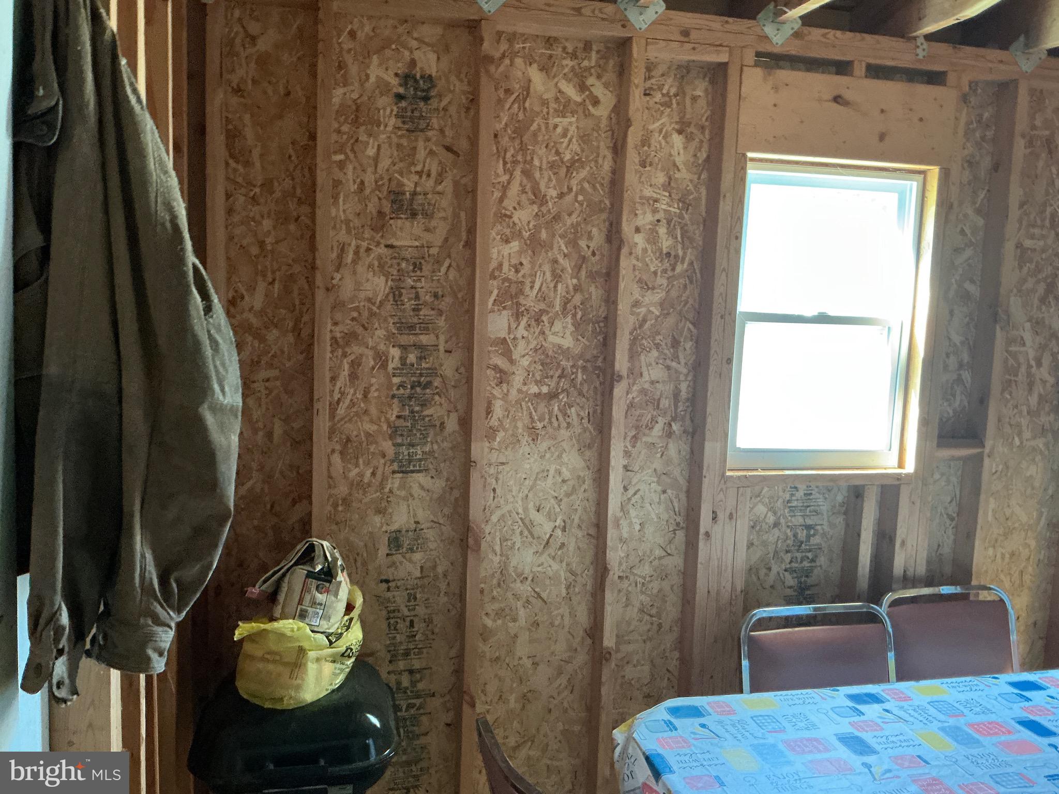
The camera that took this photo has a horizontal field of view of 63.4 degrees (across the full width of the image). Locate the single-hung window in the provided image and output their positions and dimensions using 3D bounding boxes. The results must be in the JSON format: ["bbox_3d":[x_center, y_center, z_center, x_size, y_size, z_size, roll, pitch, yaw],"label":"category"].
[{"bbox_3d":[0.869,-0.238,2.616,0.600,0.905,0.080,1,6,-12],"label":"single-hung window"}]

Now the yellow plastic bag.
[{"bbox_3d":[-0.526,0.559,1.951,0.275,0.225,0.230,1,6,-12],"label":"yellow plastic bag"}]

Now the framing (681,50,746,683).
[{"bbox_3d":[0.514,0.205,2.523,0.038,2.352,0.089,1,6,-12],"label":"framing"}]

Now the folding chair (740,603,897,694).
[{"bbox_3d":[0.839,1.036,2.164,0.460,0.880,0.520,1,6,-12],"label":"folding chair"}]

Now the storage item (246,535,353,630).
[{"bbox_3d":[-0.518,0.433,1.958,0.210,0.200,0.140,1,6,-12],"label":"storage item"}]

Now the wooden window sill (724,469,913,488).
[{"bbox_3d":[0.866,0.243,2.606,0.617,0.038,0.089,1,6,-12],"label":"wooden window sill"}]

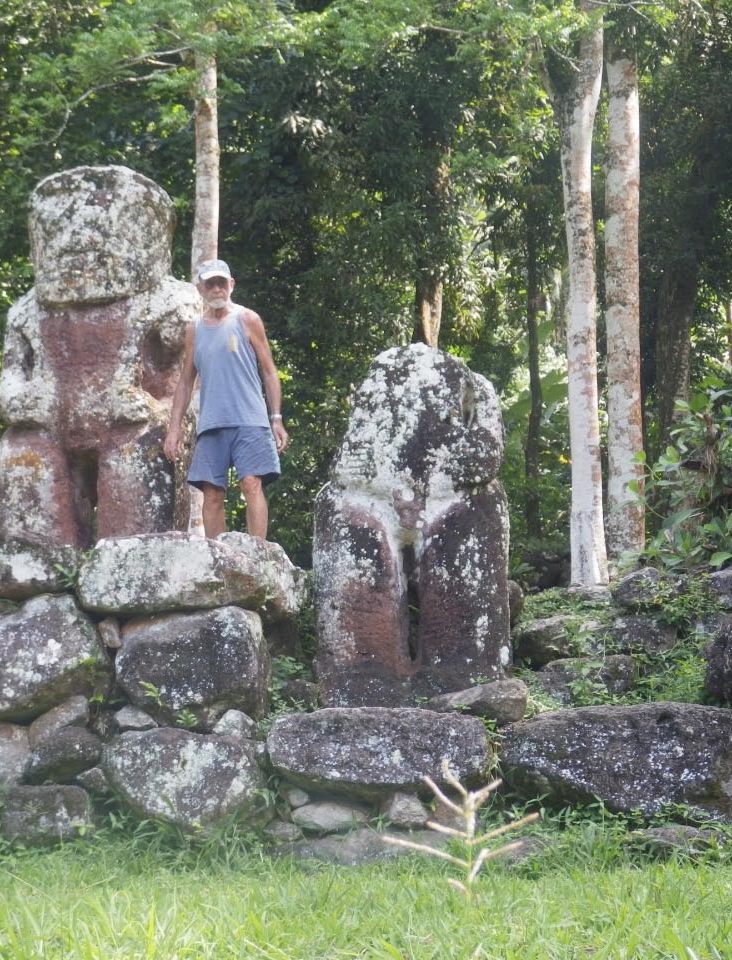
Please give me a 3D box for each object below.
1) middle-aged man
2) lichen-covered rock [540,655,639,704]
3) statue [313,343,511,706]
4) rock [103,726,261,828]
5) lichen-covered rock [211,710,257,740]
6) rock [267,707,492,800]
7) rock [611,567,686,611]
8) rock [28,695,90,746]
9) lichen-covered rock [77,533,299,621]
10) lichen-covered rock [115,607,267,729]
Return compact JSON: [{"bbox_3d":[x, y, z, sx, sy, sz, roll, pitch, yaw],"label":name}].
[{"bbox_3d":[-0.805,-0.387,10.800,0.700,1.746,0.400,-1,-3,14],"label":"middle-aged man"},{"bbox_3d":[1.251,1.132,10.650,0.580,0.290,0.420,0,-1,0],"label":"lichen-covered rock"},{"bbox_3d":[0.256,0.261,10.600,1.101,2.047,0.750,0,-1,0],"label":"statue"},{"bbox_3d":[-0.963,1.586,9.950,0.855,0.543,0.620,0,-3,0],"label":"rock"},{"bbox_3d":[-0.699,1.301,9.950,0.243,0.167,0.200,0,-3,0],"label":"lichen-covered rock"},{"bbox_3d":[0.077,1.443,9.950,1.203,0.491,0.620,0,-3,0],"label":"rock"},{"bbox_3d":[1.708,0.662,11.400,0.457,0.277,0.330,0,-1,0],"label":"rock"},{"bbox_3d":[-1.596,1.252,9.820,0.330,0.270,0.320,0,-1,0],"label":"rock"},{"bbox_3d":[-0.956,0.517,10.100,1.150,0.470,0.750,0,-1,0],"label":"lichen-covered rock"},{"bbox_3d":[-0.949,1.014,10.200,0.822,0.653,0.680,0,-3,0],"label":"lichen-covered rock"}]

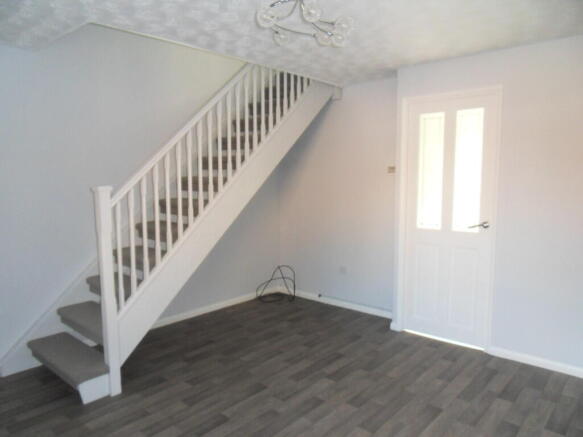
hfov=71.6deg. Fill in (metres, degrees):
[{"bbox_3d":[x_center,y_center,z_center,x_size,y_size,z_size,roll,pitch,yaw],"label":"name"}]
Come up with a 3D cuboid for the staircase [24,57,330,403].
[{"bbox_3d":[-0.741,-0.129,3.600,0.852,2.350,2.726,5,8,40],"label":"staircase"}]

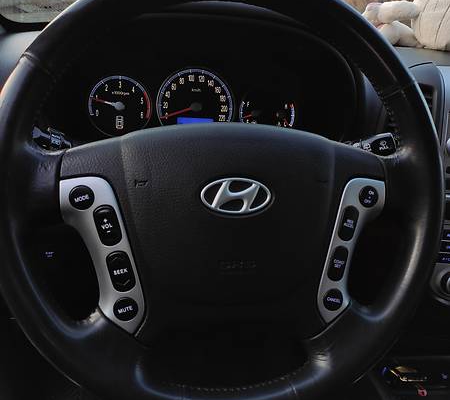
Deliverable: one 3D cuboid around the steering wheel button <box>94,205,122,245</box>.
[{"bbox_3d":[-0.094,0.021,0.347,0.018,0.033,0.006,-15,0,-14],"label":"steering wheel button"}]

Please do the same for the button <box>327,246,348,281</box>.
[{"bbox_3d":[0.103,0.058,0.396,0.017,0.032,0.006,15,-7,-13],"label":"button"}]

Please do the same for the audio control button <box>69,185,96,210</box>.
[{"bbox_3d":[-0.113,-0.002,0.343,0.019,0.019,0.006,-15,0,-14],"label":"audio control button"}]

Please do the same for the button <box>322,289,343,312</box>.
[{"bbox_3d":[0.099,0.091,0.395,0.019,0.019,0.006,15,-7,-13],"label":"button"}]

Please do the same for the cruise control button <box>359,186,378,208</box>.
[{"bbox_3d":[0.134,-0.003,0.404,0.019,0.019,0.006,15,-7,-13],"label":"cruise control button"}]

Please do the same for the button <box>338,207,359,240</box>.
[{"bbox_3d":[0.114,0.022,0.399,0.017,0.032,0.006,15,-7,-13],"label":"button"}]

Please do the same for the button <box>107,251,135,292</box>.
[{"bbox_3d":[-0.083,0.058,0.349,0.018,0.033,0.006,-15,0,-14],"label":"button"}]

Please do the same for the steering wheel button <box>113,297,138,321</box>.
[{"bbox_3d":[-0.080,0.088,0.350,0.019,0.019,0.006,-15,0,-14],"label":"steering wheel button"}]

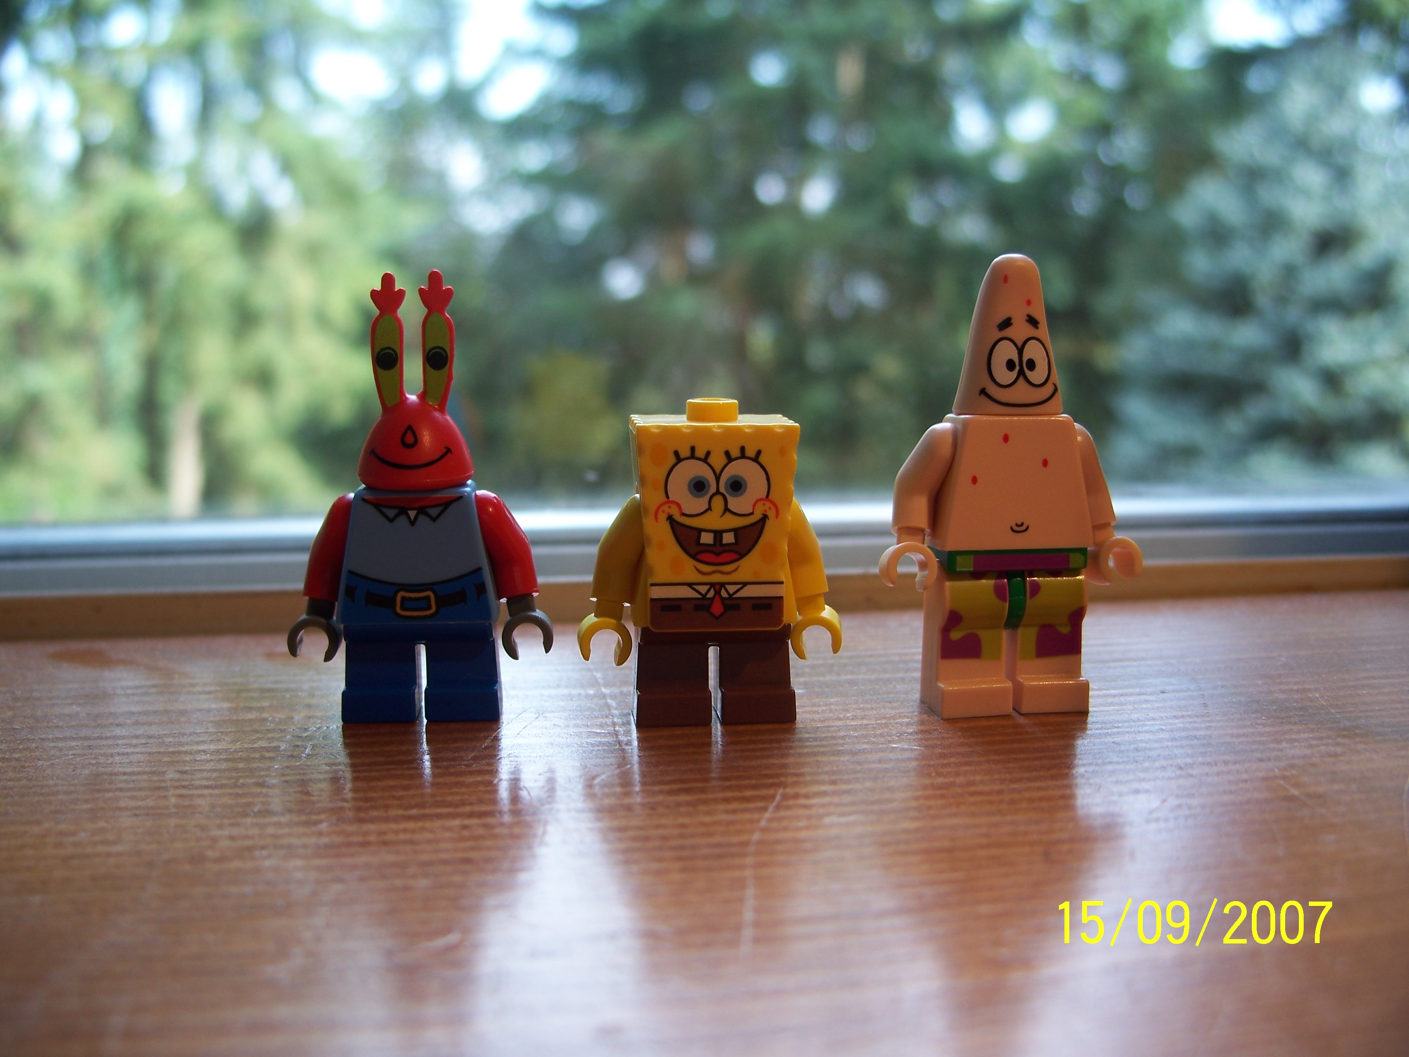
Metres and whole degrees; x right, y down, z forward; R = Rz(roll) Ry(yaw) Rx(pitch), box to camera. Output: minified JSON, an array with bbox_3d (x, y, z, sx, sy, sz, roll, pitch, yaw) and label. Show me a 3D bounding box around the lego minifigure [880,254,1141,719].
[{"bbox_3d":[0.031,-0.005,0.151,0.027,0.045,0.011,-2,9,-10],"label":"lego minifigure"}]

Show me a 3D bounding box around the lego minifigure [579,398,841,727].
[{"bbox_3d":[0.001,0.003,0.148,0.026,0.031,0.011,-1,8,-6],"label":"lego minifigure"}]

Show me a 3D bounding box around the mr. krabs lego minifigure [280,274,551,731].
[{"bbox_3d":[-0.028,-0.003,0.149,0.026,0.043,0.011,-1,8,-4],"label":"mr. krabs lego minifigure"}]

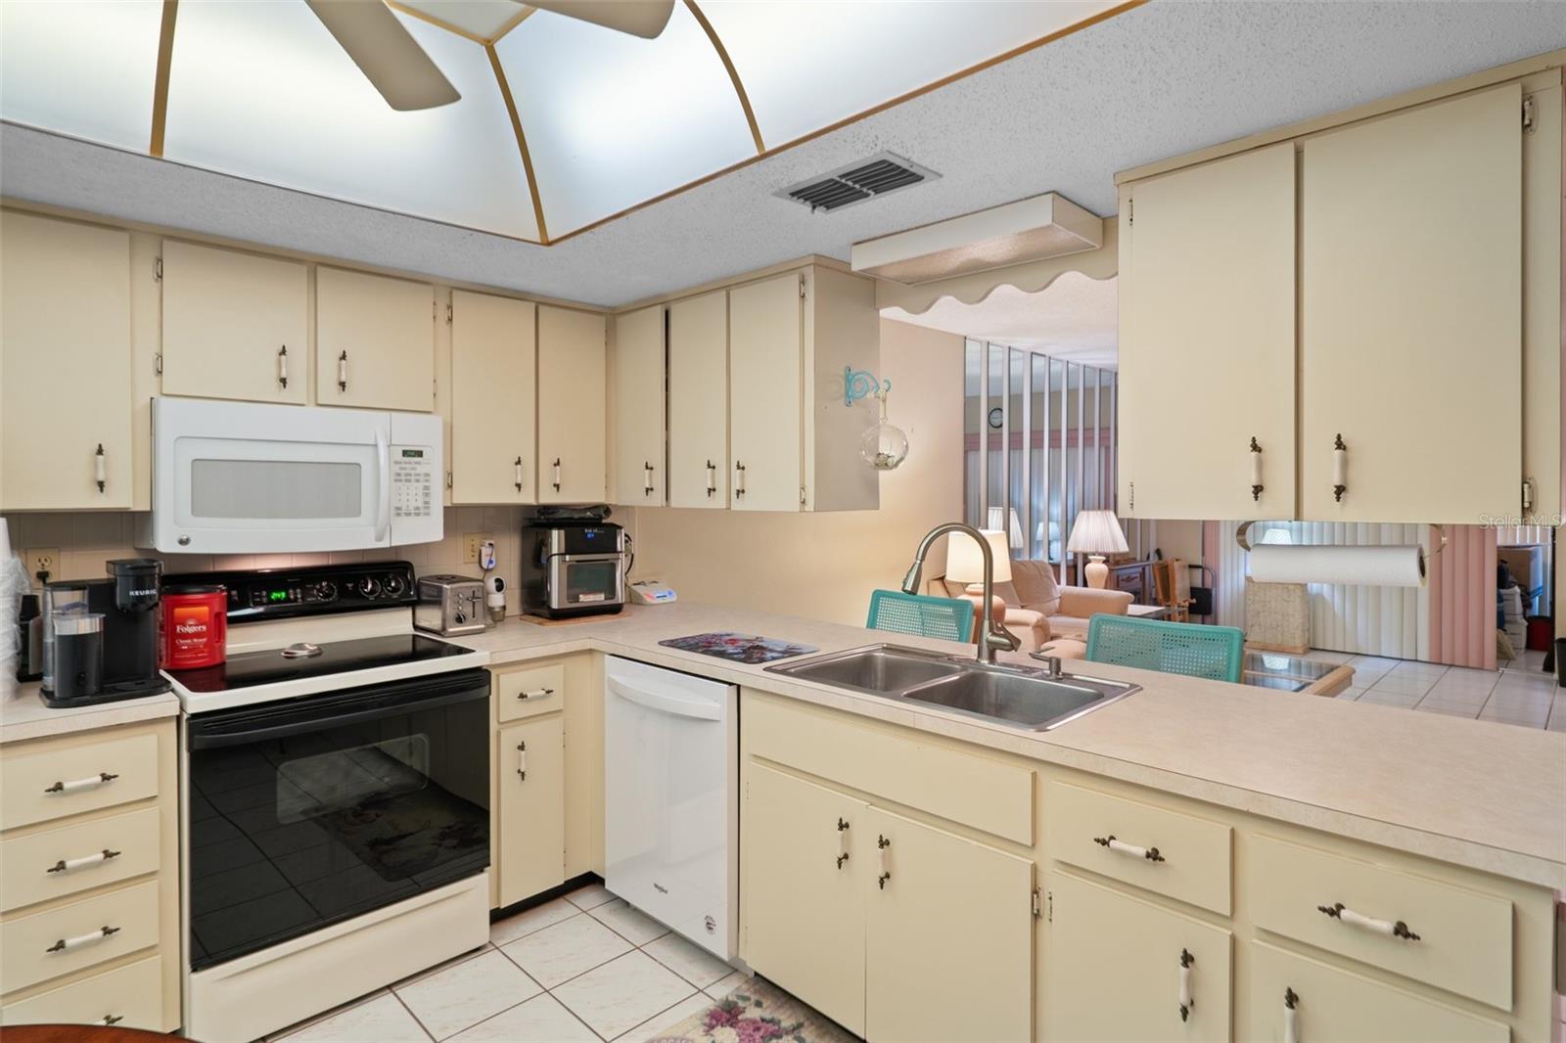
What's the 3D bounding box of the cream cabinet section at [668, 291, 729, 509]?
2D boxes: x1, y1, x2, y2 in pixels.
[{"bbox_3d":[-0.198,-0.415,2.852,0.297,0.735,0.320,2,2,43],"label":"cream cabinet section"}]

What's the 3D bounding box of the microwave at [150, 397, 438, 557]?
[{"bbox_3d":[-1.512,-0.134,2.442,0.400,0.410,0.757,2,3,44],"label":"microwave"}]

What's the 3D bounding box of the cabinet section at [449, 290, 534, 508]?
[{"bbox_3d":[-1.109,-0.422,2.818,0.320,0.720,0.305,2,2,43],"label":"cabinet section"}]

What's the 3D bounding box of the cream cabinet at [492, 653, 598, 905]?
[{"bbox_3d":[-0.999,0.823,2.786,0.610,0.786,0.365,2,3,44],"label":"cream cabinet"}]

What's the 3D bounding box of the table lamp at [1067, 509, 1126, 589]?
[{"bbox_3d":[2.510,0.242,6.250,0.480,0.680,0.480,2,3,44],"label":"table lamp"}]

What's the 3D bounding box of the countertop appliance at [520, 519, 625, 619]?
[{"bbox_3d":[-0.837,0.184,3.112,0.295,0.355,0.295,-1,3,-37],"label":"countertop appliance"}]

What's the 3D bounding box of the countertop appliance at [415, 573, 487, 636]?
[{"bbox_3d":[-1.190,0.297,2.795,0.260,0.185,0.150,2,3,44],"label":"countertop appliance"}]

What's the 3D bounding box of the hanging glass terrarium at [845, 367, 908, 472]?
[{"bbox_3d":[0.285,-0.320,2.403,0.209,0.327,0.150,1,2,45],"label":"hanging glass terrarium"}]

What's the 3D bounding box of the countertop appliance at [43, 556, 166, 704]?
[{"bbox_3d":[-1.670,0.260,1.938,0.285,0.320,0.240,2,2,39],"label":"countertop appliance"}]

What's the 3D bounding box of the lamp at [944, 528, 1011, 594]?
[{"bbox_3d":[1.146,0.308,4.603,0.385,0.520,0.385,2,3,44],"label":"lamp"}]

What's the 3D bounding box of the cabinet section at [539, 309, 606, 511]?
[{"bbox_3d":[-0.895,-0.431,3.048,0.320,0.730,0.287,2,2,43],"label":"cabinet section"}]

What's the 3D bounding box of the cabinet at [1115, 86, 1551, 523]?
[{"bbox_3d":[1.095,-0.374,1.608,0.695,0.745,0.335,2,3,44],"label":"cabinet"}]

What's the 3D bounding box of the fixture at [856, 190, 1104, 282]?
[{"bbox_3d":[0.508,-0.746,2.126,0.602,0.075,0.255,2,3,44],"label":"fixture"}]

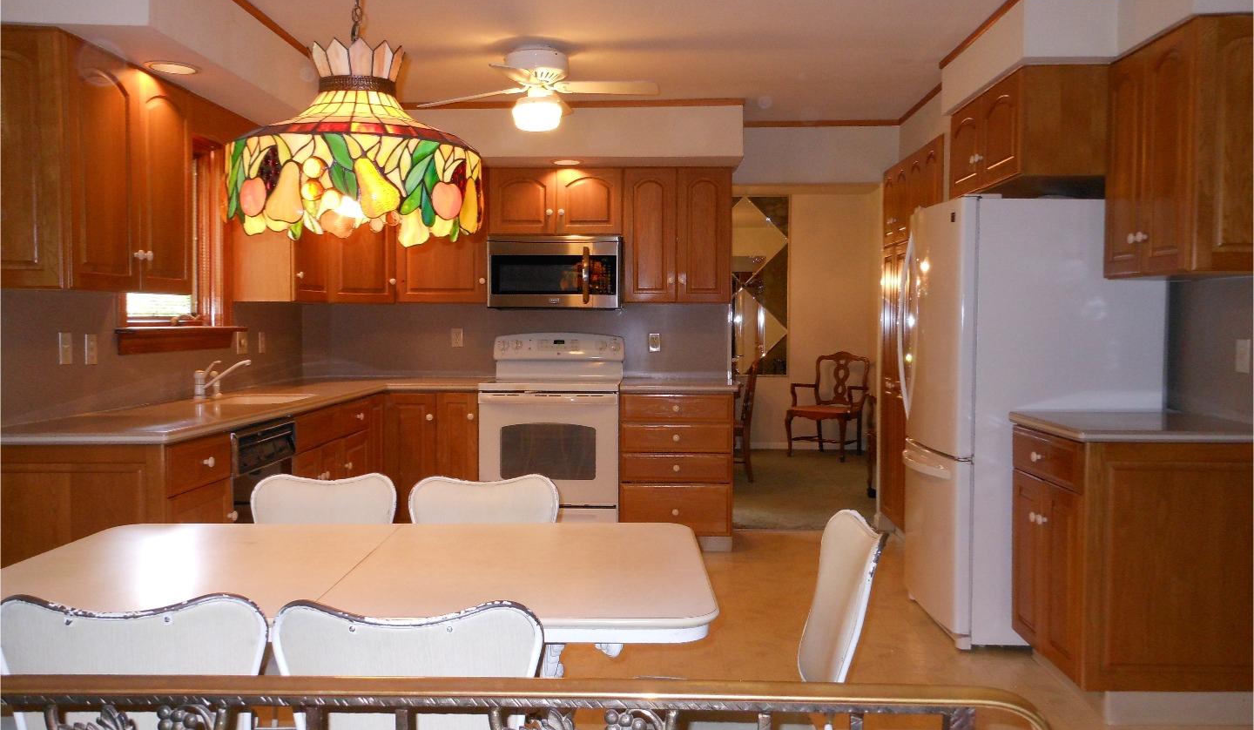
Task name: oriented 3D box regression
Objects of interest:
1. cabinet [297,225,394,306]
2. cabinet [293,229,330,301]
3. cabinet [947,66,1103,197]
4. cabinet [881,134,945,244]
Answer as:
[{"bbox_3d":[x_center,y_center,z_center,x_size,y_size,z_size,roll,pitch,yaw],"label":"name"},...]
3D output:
[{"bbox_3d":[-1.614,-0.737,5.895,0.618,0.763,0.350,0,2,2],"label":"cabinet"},{"bbox_3d":[-1.830,-0.719,5.451,0.310,0.763,0.650,0,2,2],"label":"cabinet"},{"bbox_3d":[1.741,-0.905,4.076,0.618,0.379,0.850,0,2,2],"label":"cabinet"},{"bbox_3d":[1.781,-0.892,5.349,0.580,0.429,1.228,0,2,1],"label":"cabinet"}]

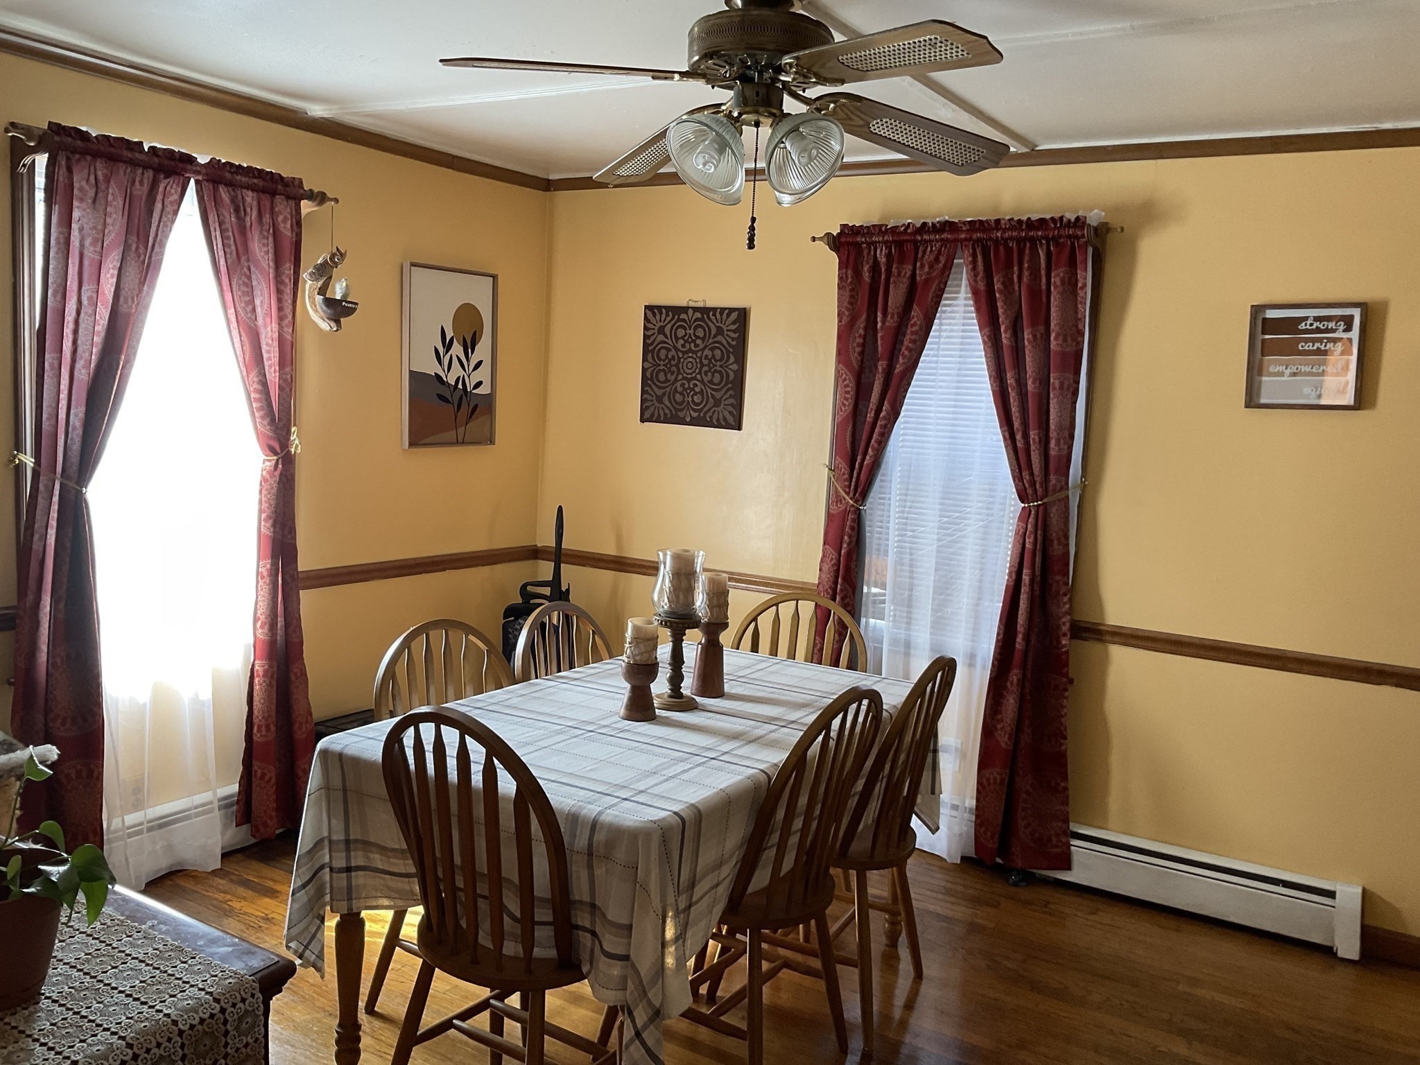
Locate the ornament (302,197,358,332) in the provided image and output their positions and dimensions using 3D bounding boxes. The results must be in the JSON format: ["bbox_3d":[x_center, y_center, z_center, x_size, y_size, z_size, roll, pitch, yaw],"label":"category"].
[{"bbox_3d":[-1.264,-0.892,3.962,0.180,0.445,0.110,2,7,-9],"label":"ornament"}]

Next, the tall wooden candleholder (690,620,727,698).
[{"bbox_3d":[0.002,0.352,3.285,0.092,0.205,0.092,3,7,0],"label":"tall wooden candleholder"}]

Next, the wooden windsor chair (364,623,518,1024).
[{"bbox_3d":[-0.529,0.728,3.022,0.520,0.960,0.470,7,8,30],"label":"wooden windsor chair"}]

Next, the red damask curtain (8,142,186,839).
[{"bbox_3d":[-1.707,-0.042,3.380,0.155,2.100,0.530,7,8,31],"label":"red damask curtain"}]

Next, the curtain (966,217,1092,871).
[{"bbox_3d":[1.013,0.057,3.901,0.530,2.130,0.150,7,8,30],"label":"curtain"}]

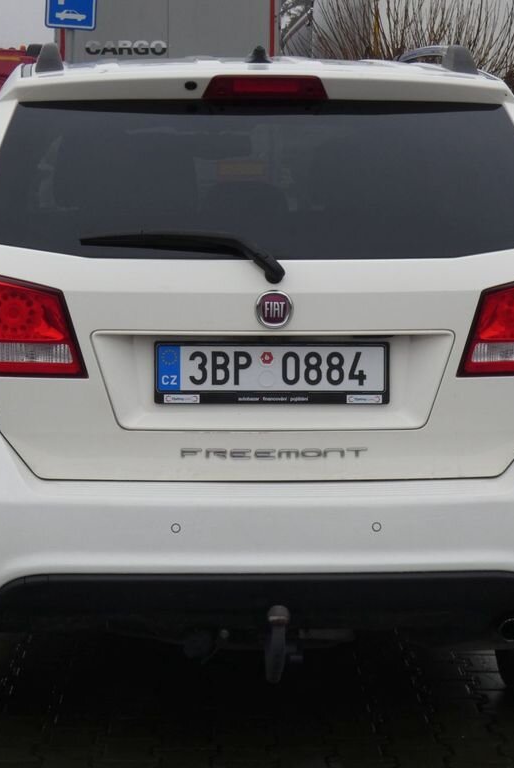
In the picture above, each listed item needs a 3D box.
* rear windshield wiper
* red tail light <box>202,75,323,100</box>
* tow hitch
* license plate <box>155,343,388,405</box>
[{"bbox_3d":[-0.168,-0.285,5.069,0.470,0.125,0.070,0,-21,-3],"label":"rear windshield wiper"},{"bbox_3d":[0.020,-0.704,5.338,0.290,0.062,0.070,0,7,-3],"label":"red tail light"},{"bbox_3d":[0.049,0.589,5.101,0.065,0.165,0.200,0,7,-3],"label":"tow hitch"},{"bbox_3d":[0.035,-0.024,5.090,0.527,0.135,0.020,0,7,-3],"label":"license plate"}]

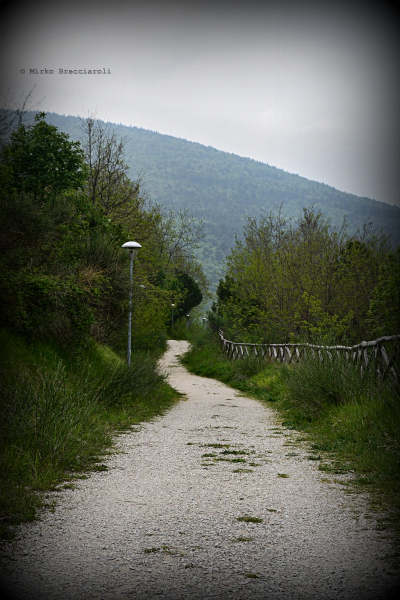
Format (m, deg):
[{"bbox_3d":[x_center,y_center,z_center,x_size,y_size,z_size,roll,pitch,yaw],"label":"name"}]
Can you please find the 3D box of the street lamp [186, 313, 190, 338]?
[{"bbox_3d":[-1.655,3.824,146.000,0.580,3.800,0.580,1,-3,0],"label":"street lamp"}]

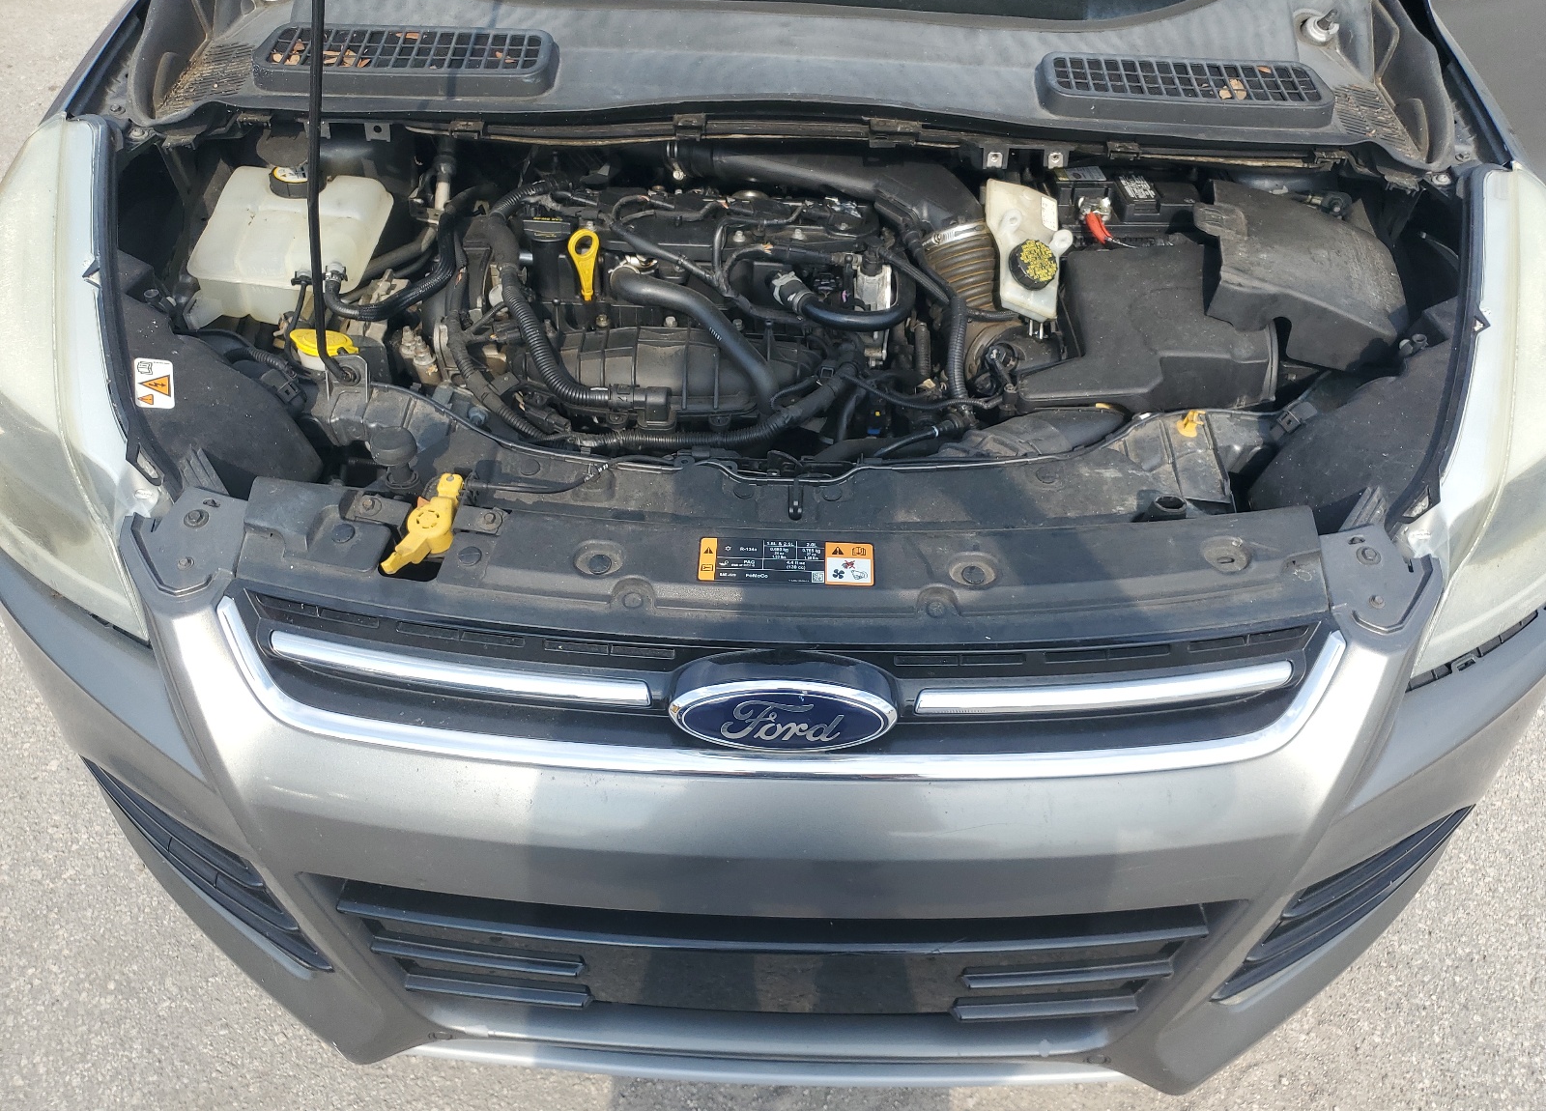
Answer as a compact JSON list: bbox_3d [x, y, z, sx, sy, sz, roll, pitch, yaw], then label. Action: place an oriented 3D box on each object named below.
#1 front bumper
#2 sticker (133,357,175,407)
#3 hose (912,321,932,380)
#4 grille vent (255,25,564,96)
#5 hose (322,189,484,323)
[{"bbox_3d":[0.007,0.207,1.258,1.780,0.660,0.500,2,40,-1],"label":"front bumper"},{"bbox_3d":[-0.645,-0.179,1.208,0.042,0.053,0.003,2,0,-12],"label":"sticker"},{"bbox_3d":[0.182,-0.250,1.417,0.020,0.075,0.022,2,40,-1],"label":"hose"},{"bbox_3d":[-0.414,-0.561,1.327,0.328,0.046,0.094,2,48,0],"label":"grille vent"},{"bbox_3d":[-0.424,-0.344,1.330,0.170,0.100,0.150,2,40,-1],"label":"hose"}]

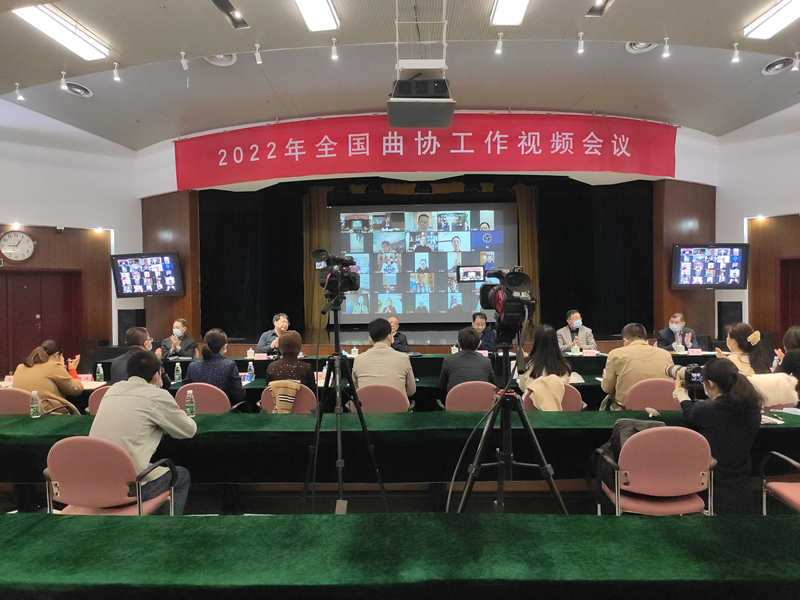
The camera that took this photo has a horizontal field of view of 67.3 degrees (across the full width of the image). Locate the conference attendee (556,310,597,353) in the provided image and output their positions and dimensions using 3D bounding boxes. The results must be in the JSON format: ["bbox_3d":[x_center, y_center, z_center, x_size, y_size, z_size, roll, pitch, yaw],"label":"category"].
[{"bbox_3d":[2.310,0.791,7.850,0.540,1.290,0.720,0,1,9],"label":"conference attendee"}]

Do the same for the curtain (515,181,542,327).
[{"bbox_3d":[2.844,-0.967,13.300,0.580,3.200,0.220,-1,0,2],"label":"curtain"}]

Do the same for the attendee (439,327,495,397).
[{"bbox_3d":[0.525,0.846,4.930,0.500,1.290,0.780,-1,1,2],"label":"attendee"}]

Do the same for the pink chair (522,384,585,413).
[{"bbox_3d":[1.165,1.056,4.780,0.560,0.870,0.570,-1,1,2],"label":"pink chair"}]

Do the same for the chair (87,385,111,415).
[{"bbox_3d":[-2.057,1.059,4.620,0.540,0.860,0.570,-1,0,7],"label":"chair"}]

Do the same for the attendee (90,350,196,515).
[{"bbox_3d":[-1.460,0.931,3.500,0.560,1.280,0.800,0,1,12],"label":"attendee"}]

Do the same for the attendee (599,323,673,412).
[{"bbox_3d":[1.868,0.832,4.850,0.570,1.290,0.780,-1,1,2],"label":"attendee"}]

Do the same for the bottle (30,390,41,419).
[{"bbox_3d":[-2.322,0.669,3.830,0.061,0.174,0.061,-1,0,2],"label":"bottle"}]

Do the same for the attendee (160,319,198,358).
[{"bbox_3d":[-3.040,0.838,8.100,0.530,1.240,0.750,-1,1,6],"label":"attendee"}]

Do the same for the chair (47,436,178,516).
[{"bbox_3d":[-1.533,1.142,3.278,0.550,0.870,0.570,0,1,7],"label":"chair"}]

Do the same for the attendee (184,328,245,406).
[{"bbox_3d":[-1.445,0.851,4.680,0.500,1.260,0.700,-1,0,10],"label":"attendee"}]

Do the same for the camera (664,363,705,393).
[{"bbox_3d":[1.551,0.423,3.300,0.150,0.150,0.250,-1,0,-22],"label":"camera"}]

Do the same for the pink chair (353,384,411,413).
[{"bbox_3d":[-0.158,1.070,4.860,0.560,0.870,0.570,-1,1,2],"label":"pink chair"}]

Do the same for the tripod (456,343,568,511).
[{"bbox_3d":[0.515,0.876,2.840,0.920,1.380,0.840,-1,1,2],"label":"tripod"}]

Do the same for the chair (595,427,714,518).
[{"bbox_3d":[1.381,1.112,3.299,0.550,0.870,0.570,0,1,6],"label":"chair"}]

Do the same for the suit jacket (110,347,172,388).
[{"bbox_3d":[-2.177,0.703,5.080,0.500,0.660,0.420,0,1,34],"label":"suit jacket"}]

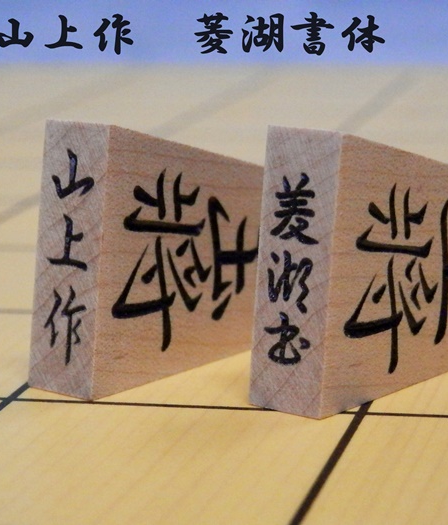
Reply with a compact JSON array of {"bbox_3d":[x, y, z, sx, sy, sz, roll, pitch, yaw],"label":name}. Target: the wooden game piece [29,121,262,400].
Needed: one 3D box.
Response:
[{"bbox_3d":[-0.006,-0.001,0.200,0.010,0.029,0.031,10,8,42],"label":"wooden game piece"}]

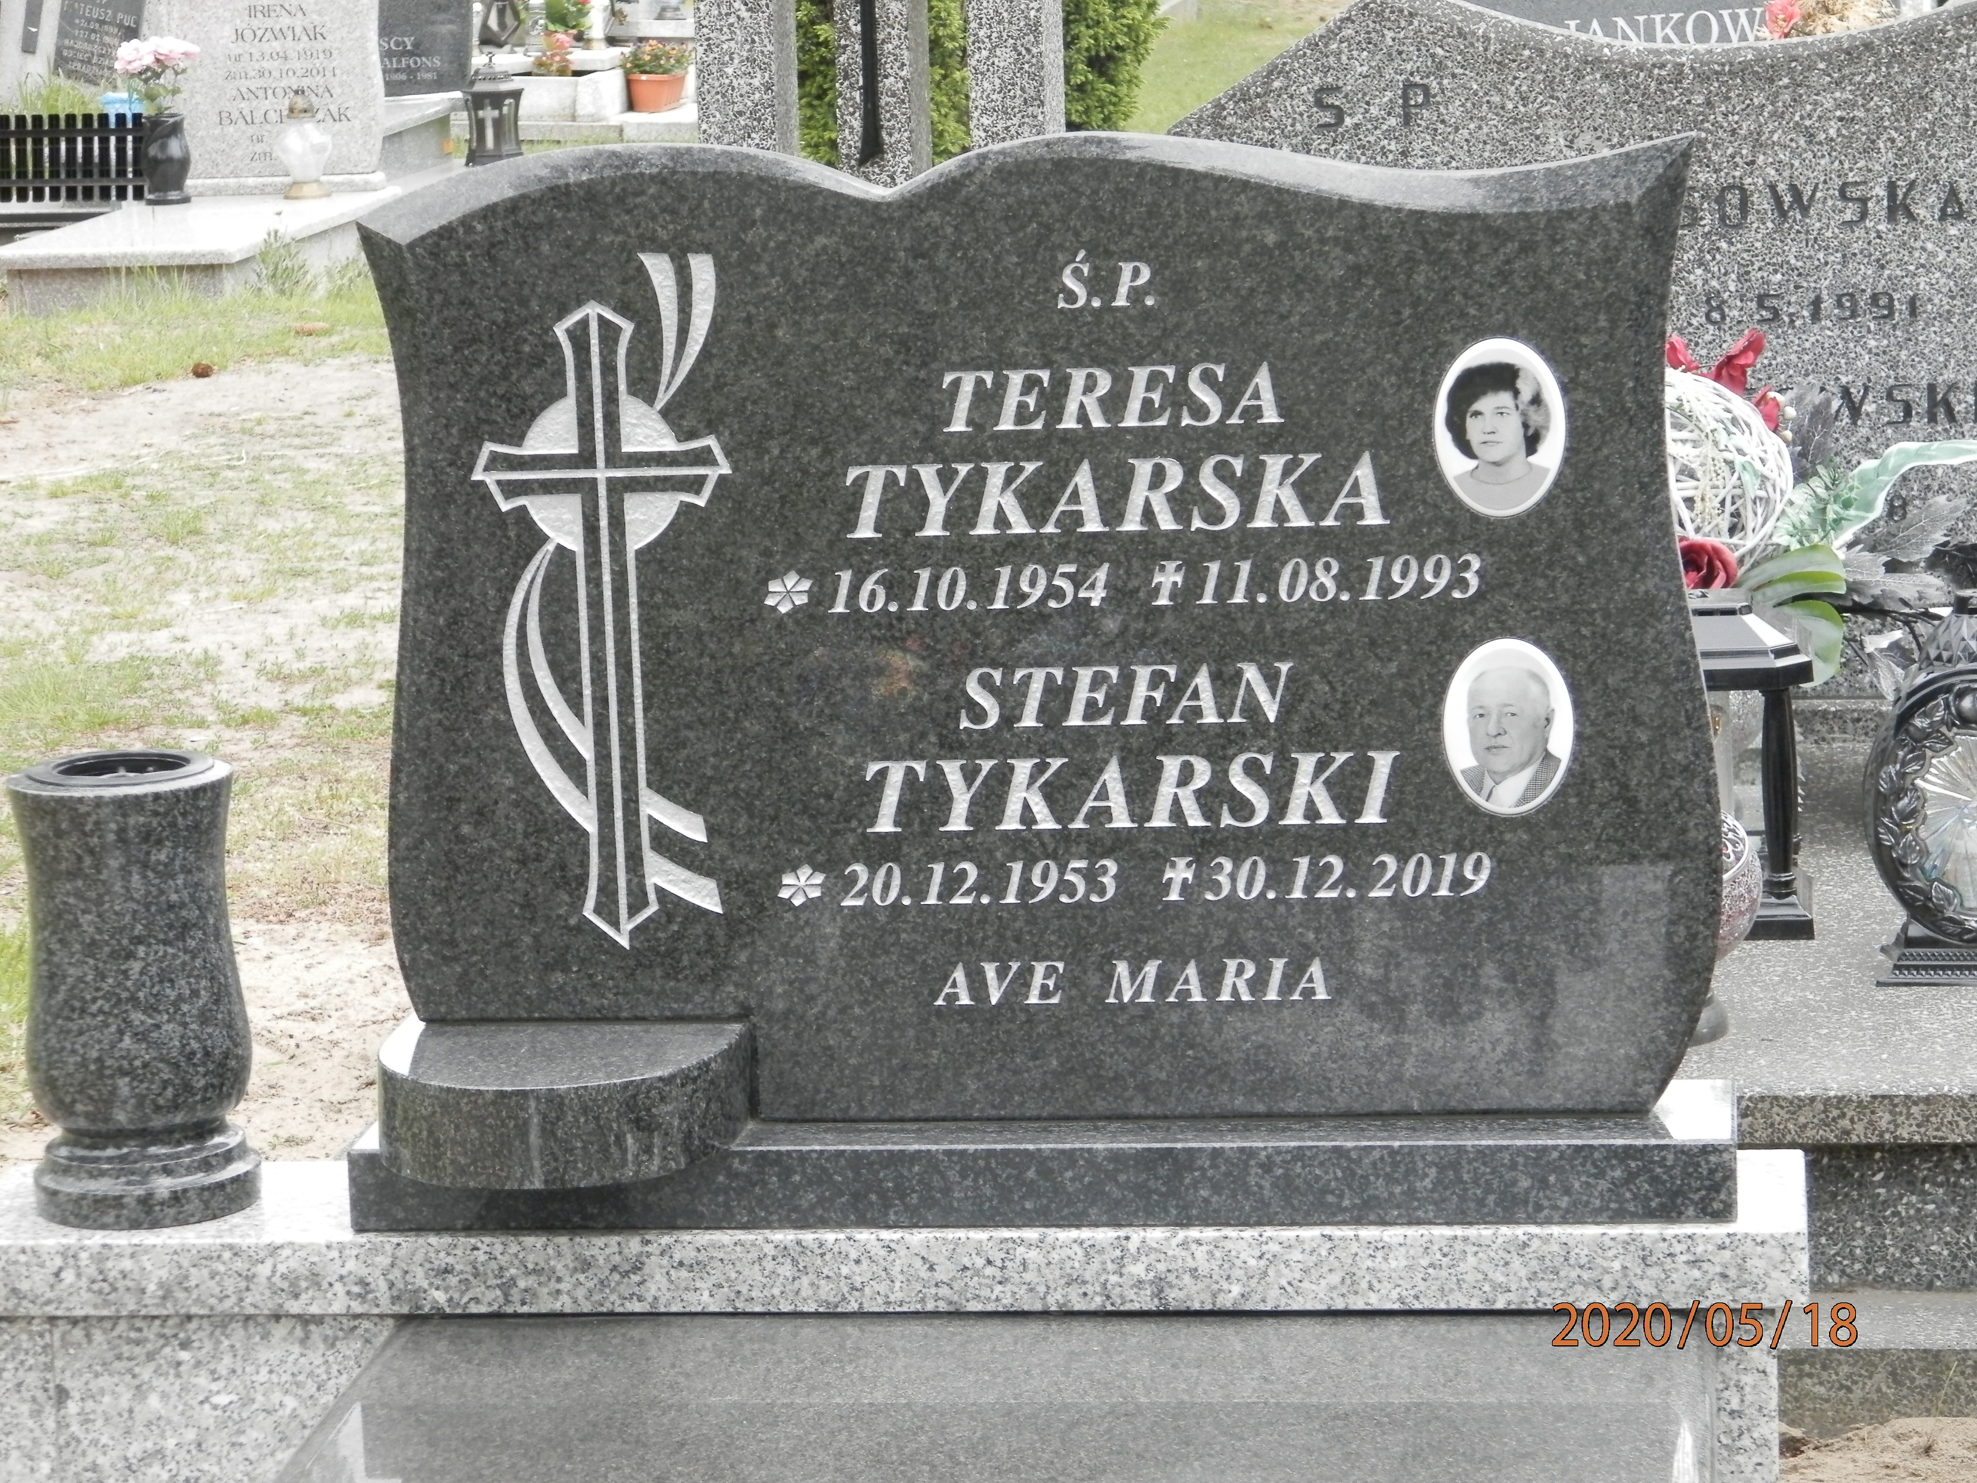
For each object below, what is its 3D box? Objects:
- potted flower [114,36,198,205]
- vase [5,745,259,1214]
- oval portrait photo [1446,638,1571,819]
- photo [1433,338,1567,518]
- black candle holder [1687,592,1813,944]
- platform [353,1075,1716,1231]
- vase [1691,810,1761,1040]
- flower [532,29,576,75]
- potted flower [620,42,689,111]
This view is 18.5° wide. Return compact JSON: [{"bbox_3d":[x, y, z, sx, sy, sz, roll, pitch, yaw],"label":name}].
[{"bbox_3d":[-2.130,-1.592,15.500,0.210,0.425,0.190,-1,11,7],"label":"potted flower"},{"bbox_3d":[-0.603,0.175,4.258,0.154,0.306,0.154,-1,11,7],"label":"vase"},{"bbox_3d":[0.351,-0.010,4.093,0.090,0.123,0.010,-1,11,7],"label":"oval portrait photo"},{"bbox_3d":[0.342,-0.210,4.053,0.090,0.122,0.010,-1,11,7],"label":"photo"},{"bbox_3d":[0.667,0.008,5.752,0.225,0.320,0.200,-1,11,7],"label":"black candle holder"},{"bbox_3d":[0.041,0.288,4.205,0.950,0.057,0.164,-1,11,7],"label":"platform"},{"bbox_3d":[0.609,0.157,5.298,0.130,0.210,0.130,-1,11,7],"label":"vase"},{"bbox_3d":[-1.478,-2.325,20.500,0.150,0.170,0.150,-1,11,7],"label":"flower"},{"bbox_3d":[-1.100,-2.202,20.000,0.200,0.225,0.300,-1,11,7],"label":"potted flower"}]

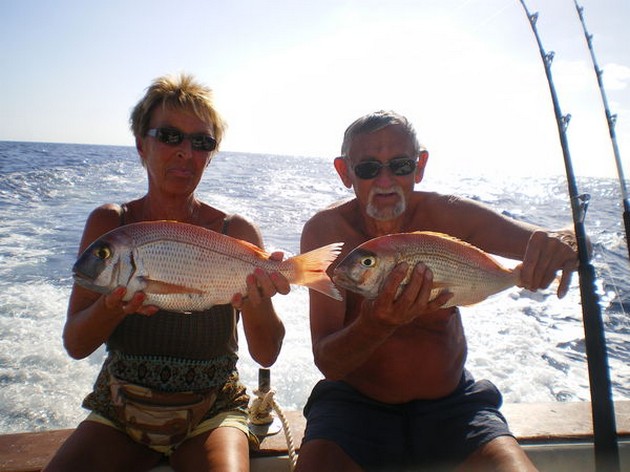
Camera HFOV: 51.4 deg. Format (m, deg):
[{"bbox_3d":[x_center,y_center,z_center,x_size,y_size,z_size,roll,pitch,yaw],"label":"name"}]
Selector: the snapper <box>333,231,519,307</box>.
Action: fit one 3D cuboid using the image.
[{"bbox_3d":[0.215,0.057,1.120,0.365,0.130,0.058,0,7,-9],"label":"snapper"}]

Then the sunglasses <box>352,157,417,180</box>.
[{"bbox_3d":[0.147,-0.153,1.457,0.140,0.042,0.140,-6,8,1],"label":"sunglasses"}]

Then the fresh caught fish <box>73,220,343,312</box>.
[{"bbox_3d":[-0.181,0.051,1.100,0.445,0.150,0.064,0,6,-2],"label":"fresh caught fish"}]

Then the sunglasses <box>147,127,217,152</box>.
[{"bbox_3d":[-0.290,-0.198,1.402,0.140,0.043,0.140,10,-3,-25],"label":"sunglasses"}]

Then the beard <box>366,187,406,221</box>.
[{"bbox_3d":[0.151,-0.069,1.385,0.084,0.072,0.050,-6,8,1],"label":"beard"}]

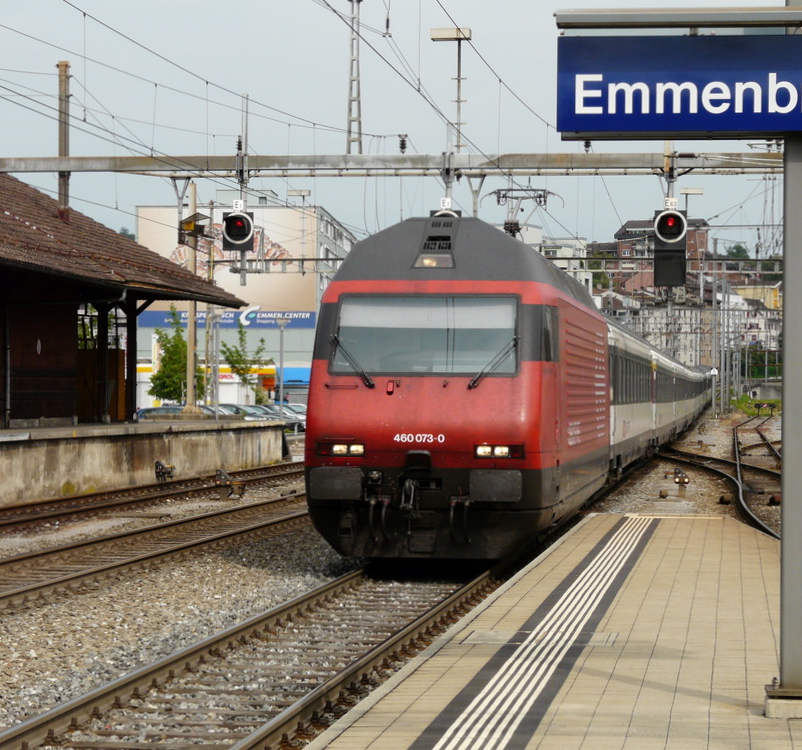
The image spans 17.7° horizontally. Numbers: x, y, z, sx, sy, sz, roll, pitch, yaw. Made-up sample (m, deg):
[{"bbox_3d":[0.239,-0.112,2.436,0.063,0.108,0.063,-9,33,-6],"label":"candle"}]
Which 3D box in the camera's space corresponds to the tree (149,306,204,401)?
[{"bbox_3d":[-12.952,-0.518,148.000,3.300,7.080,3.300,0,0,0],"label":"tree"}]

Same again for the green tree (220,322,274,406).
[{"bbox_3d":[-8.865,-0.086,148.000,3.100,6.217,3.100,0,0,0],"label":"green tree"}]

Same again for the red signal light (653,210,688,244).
[{"bbox_3d":[5.744,-3.137,54.800,0.710,0.730,0.400,0,0,7],"label":"red signal light"}]

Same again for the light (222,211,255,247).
[{"bbox_3d":[-3.533,-3.185,55.900,0.710,0.760,0.400,0,0,7],"label":"light"}]

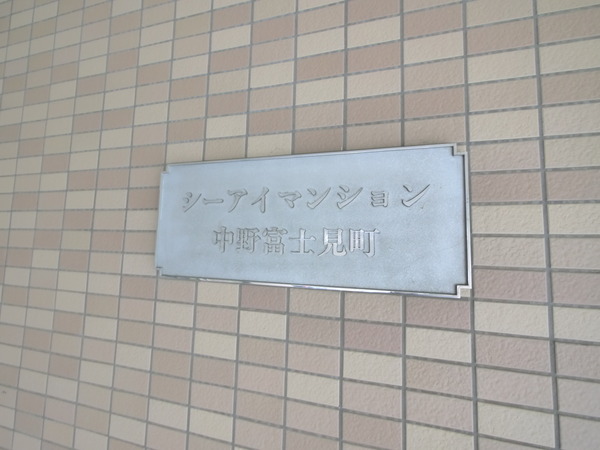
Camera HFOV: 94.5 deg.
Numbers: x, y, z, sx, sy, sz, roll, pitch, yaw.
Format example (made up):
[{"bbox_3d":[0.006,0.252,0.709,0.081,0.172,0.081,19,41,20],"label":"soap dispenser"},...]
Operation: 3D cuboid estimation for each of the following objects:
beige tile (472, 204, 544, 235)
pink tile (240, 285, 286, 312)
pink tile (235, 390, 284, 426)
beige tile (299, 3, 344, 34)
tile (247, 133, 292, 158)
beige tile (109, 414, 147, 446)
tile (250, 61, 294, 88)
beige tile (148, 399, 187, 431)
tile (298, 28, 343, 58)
[{"bbox_3d":[0.320,-0.008,0.429,0.095,0.045,0.010,0,-5,17],"label":"beige tile"},{"bbox_3d":[-0.068,0.140,0.534,0.095,0.045,0.009,0,-5,16],"label":"pink tile"},{"bbox_3d":[-0.073,0.338,0.516,0.095,0.045,0.009,0,-5,16],"label":"pink tile"},{"bbox_3d":[0.043,-0.403,0.547,0.095,0.045,0.010,0,-5,17],"label":"beige tile"},{"bbox_3d":[-0.060,-0.158,0.559,0.095,0.045,0.009,0,-5,17],"label":"tile"},{"bbox_3d":[-0.365,0.438,0.594,0.095,0.045,0.009,0,-5,17],"label":"beige tile"},{"bbox_3d":[-0.055,-0.307,0.573,0.095,0.045,0.009,0,-5,16],"label":"tile"},{"bbox_3d":[-0.267,0.388,0.569,0.095,0.045,0.009,0,-5,16],"label":"beige tile"},{"bbox_3d":[0.041,-0.358,0.547,0.095,0.045,0.009,0,-5,17],"label":"tile"}]

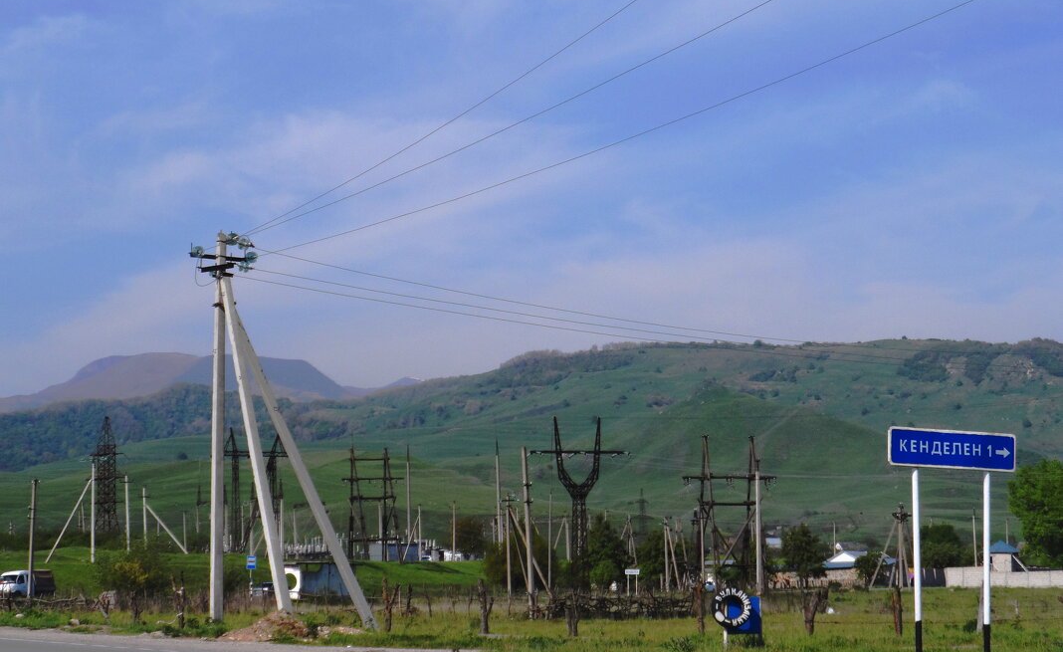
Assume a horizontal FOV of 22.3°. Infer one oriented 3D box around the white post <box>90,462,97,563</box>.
[{"bbox_3d":[-36.992,15.788,228.000,0.240,8.600,0.240,0,-5,0],"label":"white post"}]

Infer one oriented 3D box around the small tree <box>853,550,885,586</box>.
[{"bbox_3d":[35.638,25.613,285.000,3.200,3.800,3.100,0,-5,0],"label":"small tree"}]

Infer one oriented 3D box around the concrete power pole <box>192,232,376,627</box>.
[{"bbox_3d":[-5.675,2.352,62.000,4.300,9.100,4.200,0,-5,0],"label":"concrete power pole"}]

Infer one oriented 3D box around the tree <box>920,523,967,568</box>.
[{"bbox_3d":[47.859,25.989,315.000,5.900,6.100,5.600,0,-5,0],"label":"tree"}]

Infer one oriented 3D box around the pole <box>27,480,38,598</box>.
[{"bbox_3d":[-31.401,13.462,170.000,0.240,7.600,0.240,0,-5,0],"label":"pole"}]

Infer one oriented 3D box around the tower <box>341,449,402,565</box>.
[{"bbox_3d":[-19.326,21.818,330.000,8.200,13.900,4.600,2,-5,-22],"label":"tower"}]

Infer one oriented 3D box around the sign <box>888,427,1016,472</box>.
[{"bbox_3d":[5.493,1.610,35.300,2.120,0.500,0.050,3,-6,-33],"label":"sign"}]

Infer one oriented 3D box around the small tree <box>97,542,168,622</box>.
[{"bbox_3d":[-9.736,6.272,66.000,1.800,1.870,1.700,0,-5,0],"label":"small tree"}]

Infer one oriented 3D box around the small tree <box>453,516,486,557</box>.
[{"bbox_3d":[-9.061,31.381,400.000,4.800,6.800,4.600,0,-5,0],"label":"small tree"}]

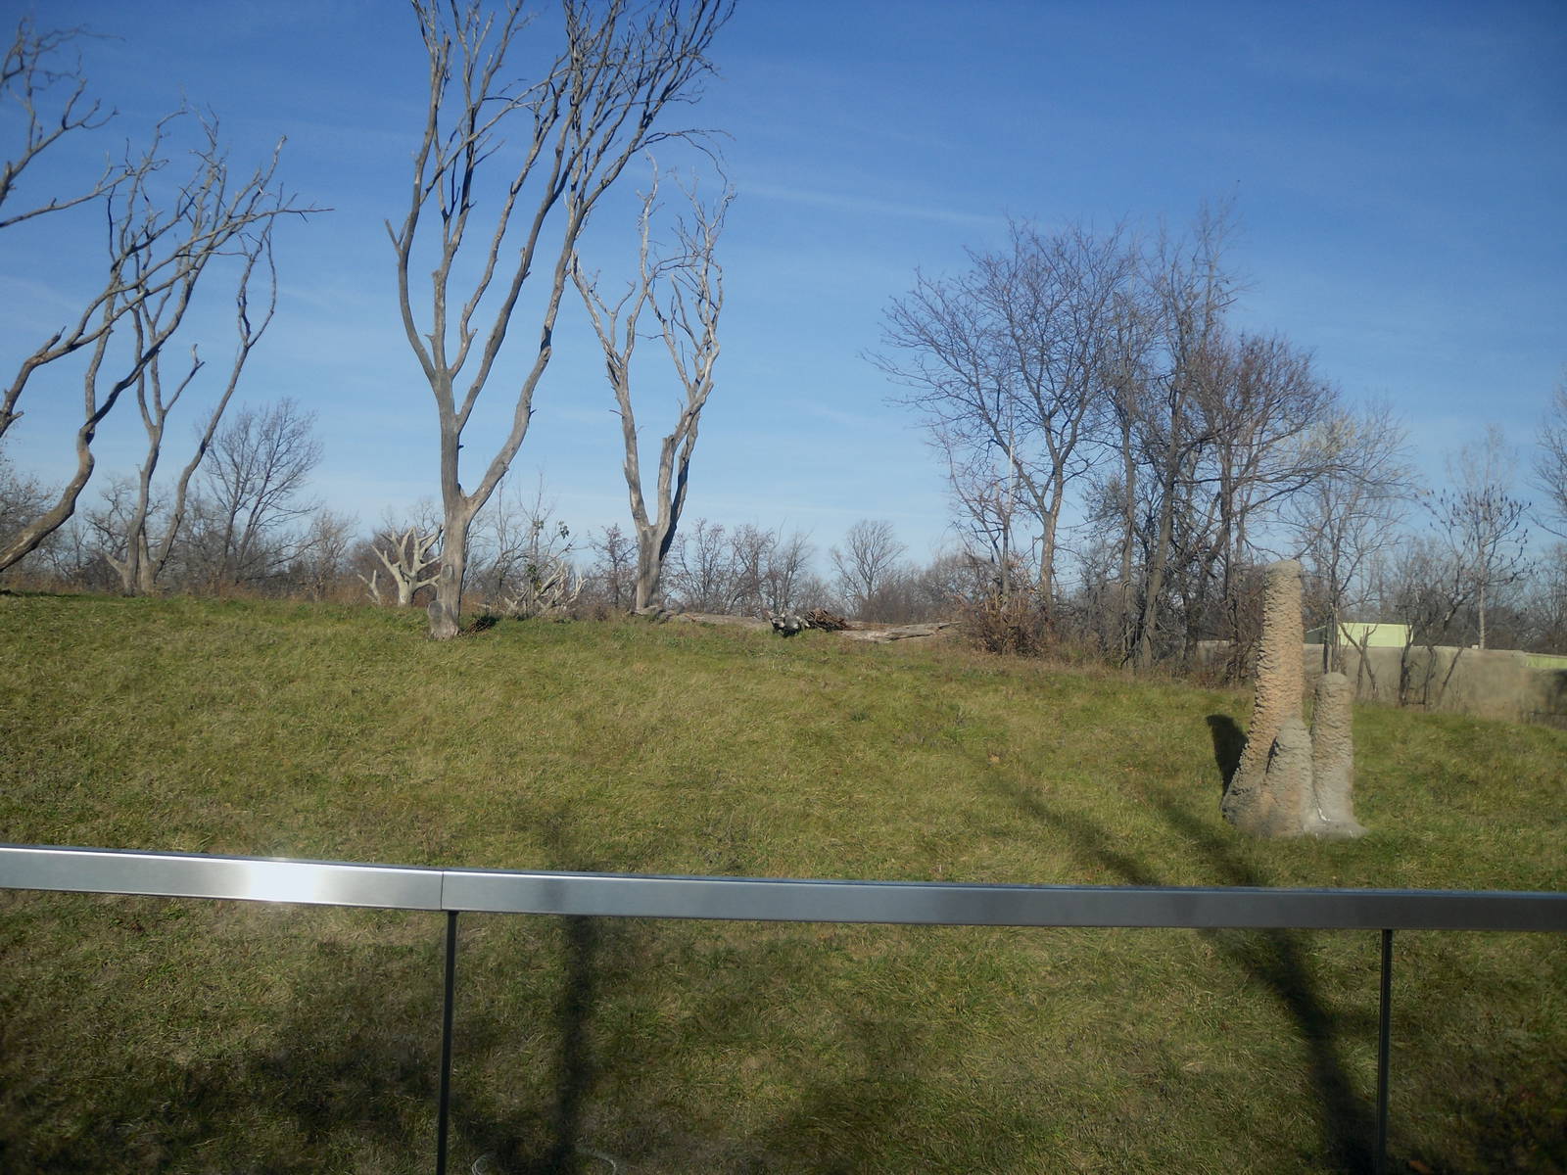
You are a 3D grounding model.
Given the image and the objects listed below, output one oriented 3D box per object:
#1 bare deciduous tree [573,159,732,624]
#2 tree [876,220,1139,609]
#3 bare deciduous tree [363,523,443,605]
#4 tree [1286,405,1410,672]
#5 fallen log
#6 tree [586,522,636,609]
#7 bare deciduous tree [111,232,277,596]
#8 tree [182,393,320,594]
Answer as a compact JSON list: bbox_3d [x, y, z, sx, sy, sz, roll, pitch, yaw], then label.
[{"bbox_3d":[-2.309,-3.511,27.000,2.749,7.903,2.400,2,-2,0],"label":"bare deciduous tree"},{"bbox_3d":[4.803,-3.596,33.000,5.644,8.531,5.200,2,-2,0],"label":"tree"},{"bbox_3d":[-7.050,-0.431,28.500,1.474,1.519,1.300,2,-2,0],"label":"bare deciduous tree"},{"bbox_3d":[14.316,-1.086,39.000,3.164,7.042,3.100,2,-2,0],"label":"tree"},{"bbox_3d":[1.766,0.682,23.500,1.848,0.320,0.450,3,-2,-15],"label":"fallen log"},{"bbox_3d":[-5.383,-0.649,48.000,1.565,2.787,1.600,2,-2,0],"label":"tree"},{"bbox_3d":[-11.107,-3.333,29.000,3.229,6.966,2.600,2,-2,0],"label":"bare deciduous tree"},{"bbox_3d":[-19.999,-3.437,58.000,5.259,7.381,5.000,2,-2,0],"label":"tree"}]

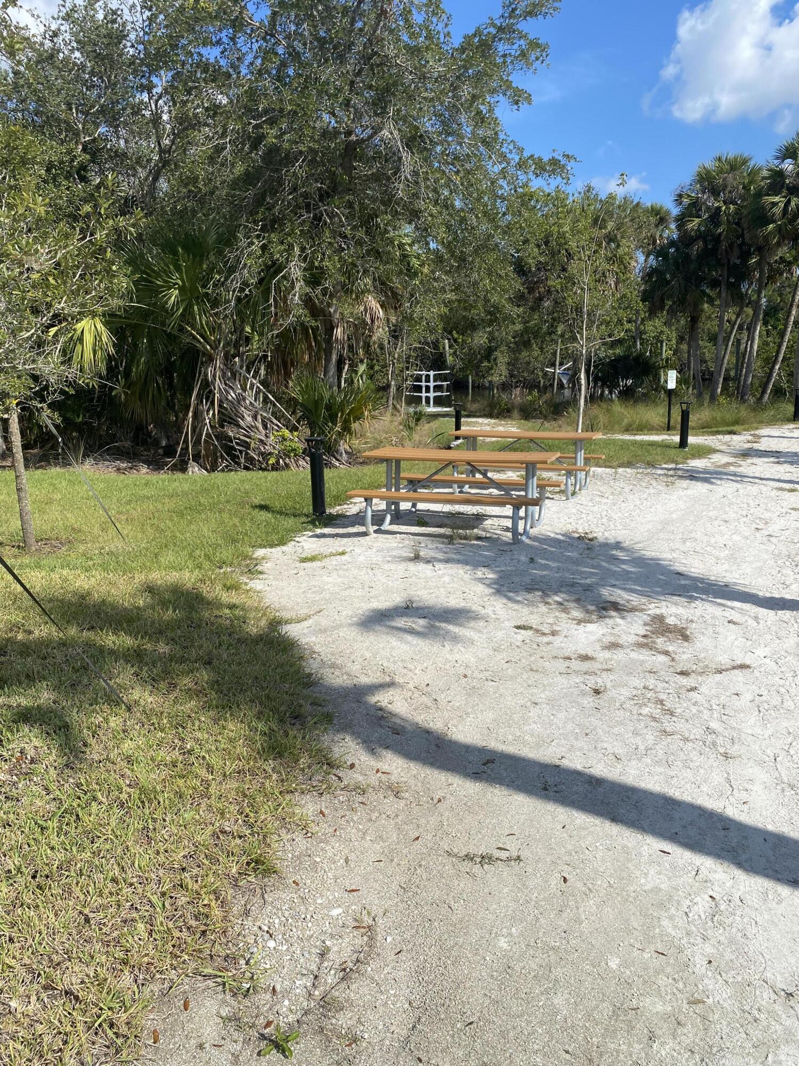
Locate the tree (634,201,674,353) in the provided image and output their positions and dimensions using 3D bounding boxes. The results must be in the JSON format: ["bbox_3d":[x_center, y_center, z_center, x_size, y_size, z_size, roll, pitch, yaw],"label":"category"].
[{"bbox_3d":[12.393,-11.358,39.000,2.400,9.310,2.400,-1,12,0],"label":"tree"}]

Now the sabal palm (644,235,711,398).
[{"bbox_3d":[10.612,-8.090,30.500,2.600,6.218,2.600,-1,12,0],"label":"sabal palm"}]

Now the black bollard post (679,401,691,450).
[{"bbox_3d":[5.467,-2.049,15.300,0.220,0.880,0.220,-1,12,0],"label":"black bollard post"}]

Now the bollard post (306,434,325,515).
[{"bbox_3d":[-0.924,-0.638,9.098,0.220,0.880,0.220,-1,12,0],"label":"bollard post"}]

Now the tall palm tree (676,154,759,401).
[{"bbox_3d":[12.334,-9.770,31.000,3.200,9.560,3.200,-1,12,0],"label":"tall palm tree"}]

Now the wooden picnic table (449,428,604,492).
[{"bbox_3d":[1.627,-0.925,10.475,1.870,0.760,1.530,4,13,21],"label":"wooden picnic table"}]

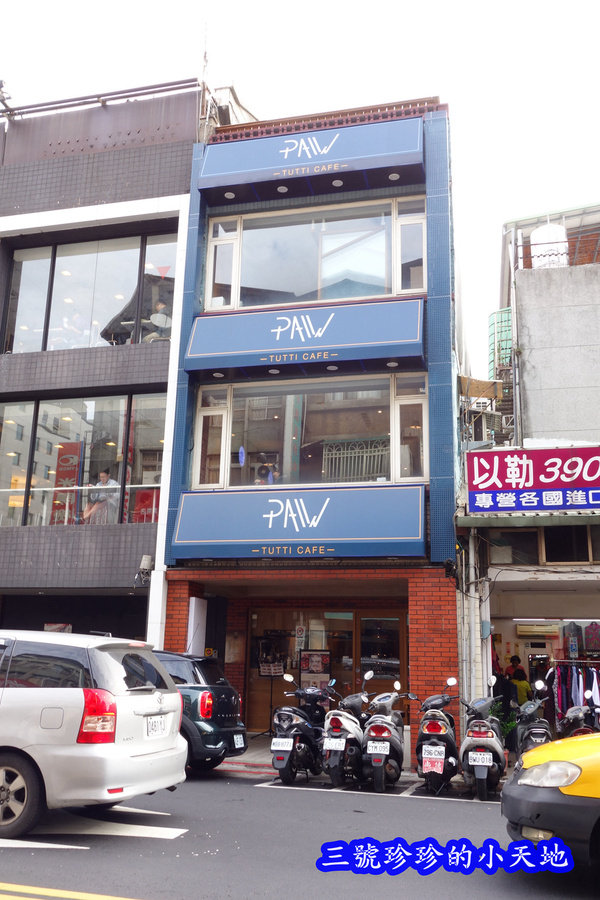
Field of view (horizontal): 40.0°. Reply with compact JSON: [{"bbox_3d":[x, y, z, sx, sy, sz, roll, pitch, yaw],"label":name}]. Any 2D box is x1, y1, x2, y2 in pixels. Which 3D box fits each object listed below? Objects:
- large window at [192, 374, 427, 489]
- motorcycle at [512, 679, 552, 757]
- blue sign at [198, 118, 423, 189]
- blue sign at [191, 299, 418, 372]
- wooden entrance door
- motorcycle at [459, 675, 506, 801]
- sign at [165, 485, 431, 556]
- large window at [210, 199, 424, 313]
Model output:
[{"bbox_3d":[0.145,-0.287,13.425,3.900,1.810,0.140,-2,-14,14],"label":"large window"},{"bbox_3d":[2.819,3.445,9.860,0.600,1.280,1.750,-1,-14,11],"label":"motorcycle"},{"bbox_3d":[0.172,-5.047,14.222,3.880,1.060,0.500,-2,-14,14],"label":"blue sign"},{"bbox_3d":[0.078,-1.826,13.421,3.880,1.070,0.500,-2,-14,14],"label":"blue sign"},{"bbox_3d":[1.499,4.167,15.434,0.990,2.270,0.100,-2,-14,14],"label":"wooden entrance door"},{"bbox_3d":[2.233,3.466,10.007,0.640,1.290,1.800,-3,-15,17],"label":"motorcycle"},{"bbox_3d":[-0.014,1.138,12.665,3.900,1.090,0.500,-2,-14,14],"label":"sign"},{"bbox_3d":[0.225,-3.362,14.192,3.900,1.810,0.140,-2,-14,14],"label":"large window"}]

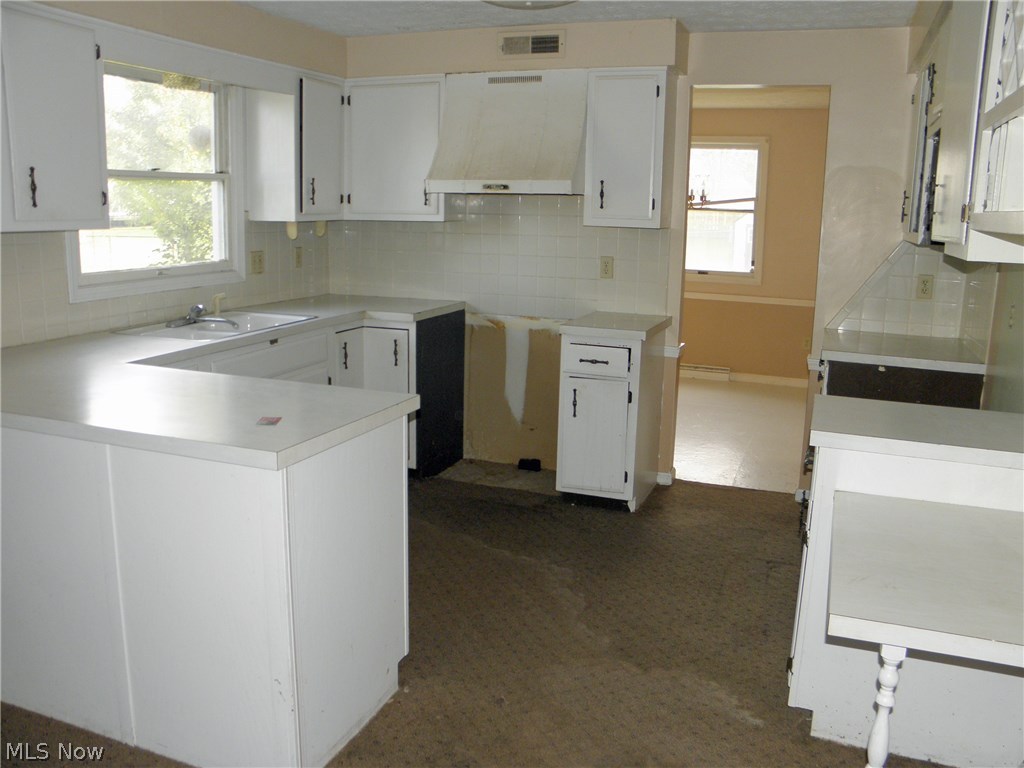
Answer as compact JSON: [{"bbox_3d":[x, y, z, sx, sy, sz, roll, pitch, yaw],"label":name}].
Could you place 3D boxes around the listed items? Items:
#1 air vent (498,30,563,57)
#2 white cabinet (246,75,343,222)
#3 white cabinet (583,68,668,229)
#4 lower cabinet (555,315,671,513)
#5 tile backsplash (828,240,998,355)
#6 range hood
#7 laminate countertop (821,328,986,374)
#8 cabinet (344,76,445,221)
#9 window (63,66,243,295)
[{"bbox_3d":[0.099,-1.699,4.152,0.355,0.128,0.030,6,13,21],"label":"air vent"},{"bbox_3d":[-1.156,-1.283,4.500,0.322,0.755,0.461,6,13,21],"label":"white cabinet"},{"bbox_3d":[0.605,-1.175,4.196,0.387,0.755,0.314,6,13,21],"label":"white cabinet"},{"bbox_3d":[0.535,0.126,4.309,0.419,0.906,0.632,6,13,21],"label":"lower cabinet"},{"bbox_3d":[1.729,-0.402,3.676,0.601,0.447,0.723,6,13,21],"label":"tile backsplash"},{"bbox_3d":[0.017,-1.282,4.269,0.779,0.603,0.572,6,13,21],"label":"range hood"},{"bbox_3d":[1.714,-0.158,3.703,0.601,0.042,0.773,6,13,21],"label":"laminate countertop"},{"bbox_3d":[-0.608,-1.302,4.657,0.663,0.755,0.314,6,13,21],"label":"cabinet"},{"bbox_3d":[-1.637,-0.951,3.853,0.110,1.041,1.126,6,13,21],"label":"window"}]

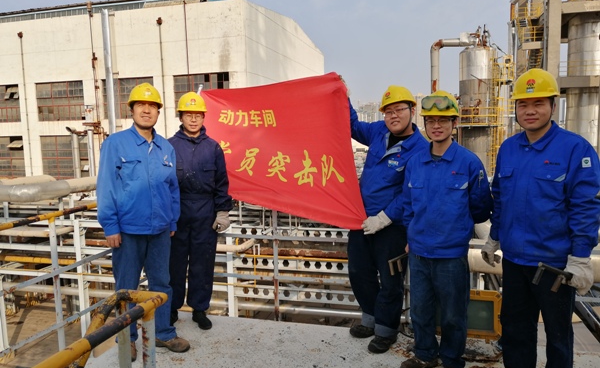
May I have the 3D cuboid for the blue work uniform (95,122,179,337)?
[{"bbox_3d":[-1.089,0.372,3.175,0.510,1.496,0.290,-5,7,-32],"label":"blue work uniform"}]

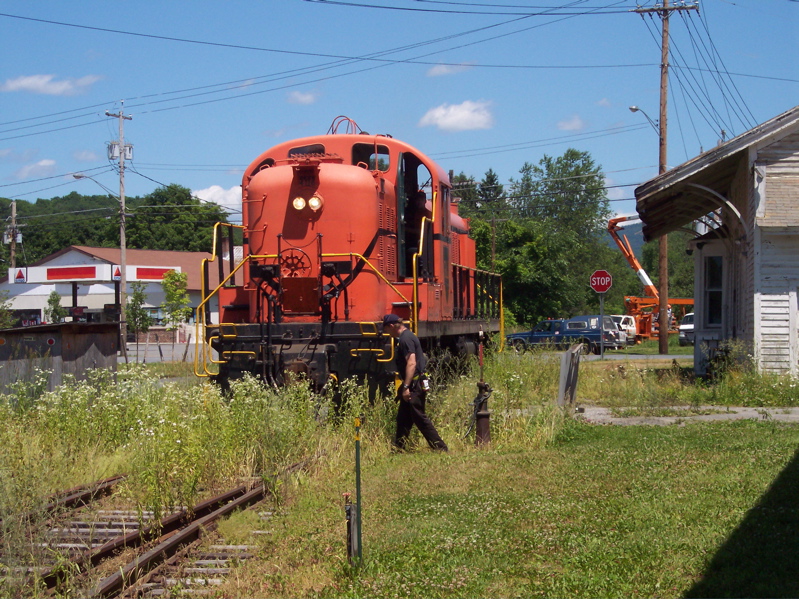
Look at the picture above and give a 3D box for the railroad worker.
[{"bbox_3d":[0.197,1.022,25.300,0.800,1.700,0.560,0,0,9],"label":"railroad worker"}]

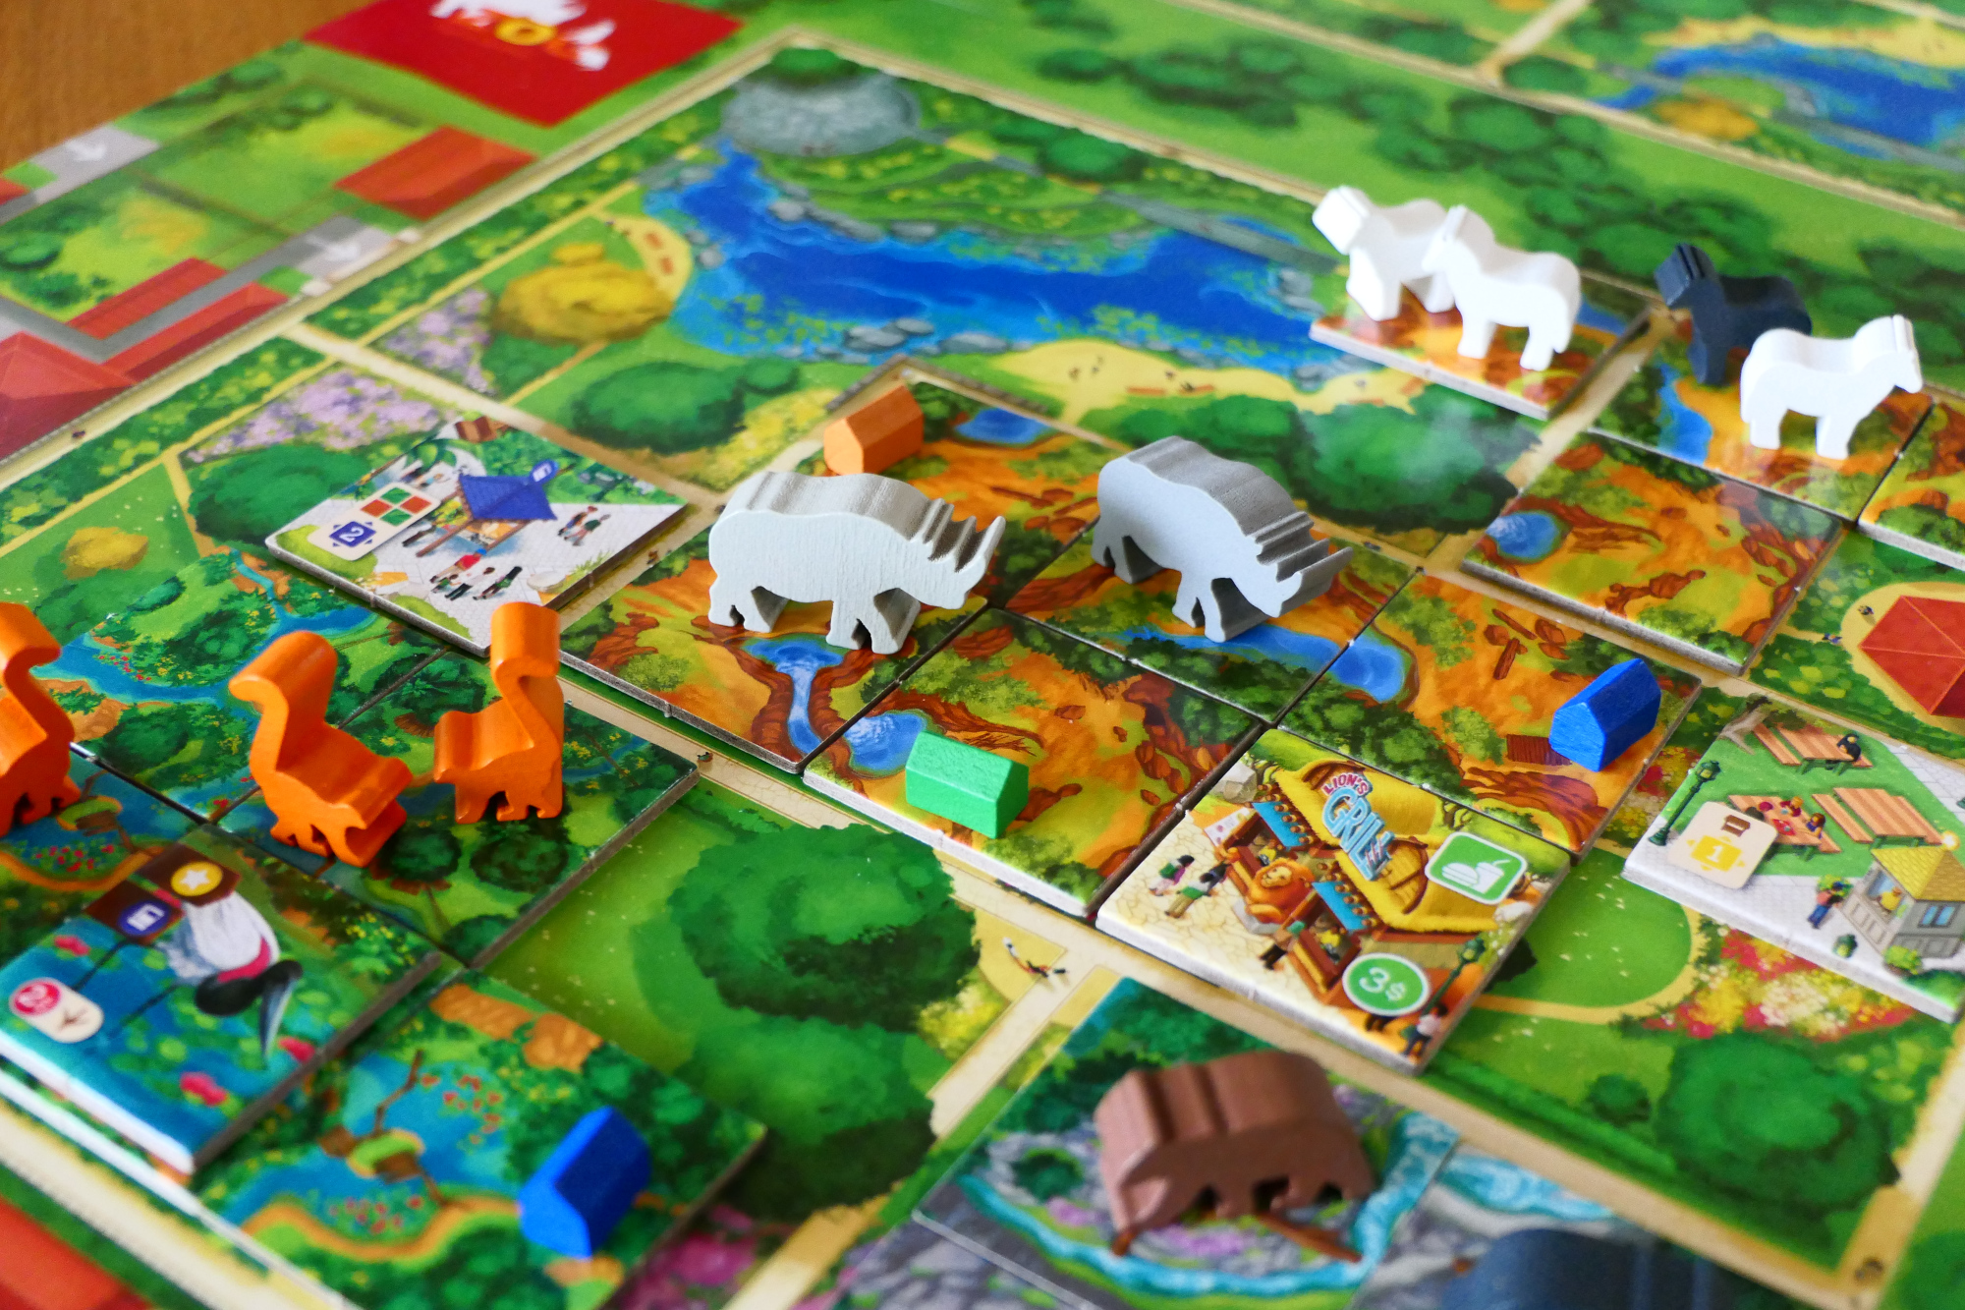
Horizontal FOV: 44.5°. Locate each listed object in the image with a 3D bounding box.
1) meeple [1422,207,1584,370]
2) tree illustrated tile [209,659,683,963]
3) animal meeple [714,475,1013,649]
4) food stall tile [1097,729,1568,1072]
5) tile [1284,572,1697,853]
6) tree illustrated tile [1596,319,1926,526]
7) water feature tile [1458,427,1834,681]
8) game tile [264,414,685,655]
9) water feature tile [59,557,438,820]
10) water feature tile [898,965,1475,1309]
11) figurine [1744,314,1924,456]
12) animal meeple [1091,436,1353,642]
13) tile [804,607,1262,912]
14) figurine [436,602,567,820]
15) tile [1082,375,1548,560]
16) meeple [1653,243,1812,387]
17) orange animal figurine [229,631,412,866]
[{"bbox_3d":[0.084,-0.060,0.390,0.024,0.020,0.011,15,39,17],"label":"meeple"},{"bbox_3d":[-0.061,0.017,0.282,0.040,0.002,0.040,23,42,25],"label":"tree illustrated tile"},{"bbox_3d":[-0.016,-0.012,0.303,0.037,0.021,0.009,11,39,11],"label":"animal meeple"},{"bbox_3d":[0.041,0.027,0.274,0.040,0.002,0.040,23,43,26],"label":"food stall tile"},{"bbox_3d":[0.064,0.007,0.300,0.040,0.002,0.040,24,43,26],"label":"tile"},{"bbox_3d":[0.124,-0.037,0.380,0.042,0.002,0.042,23,42,25],"label":"tree illustrated tile"},{"bbox_3d":[0.092,-0.015,0.329,0.040,0.002,0.040,23,43,25],"label":"water feature tile"},{"bbox_3d":[-0.072,-0.018,0.344,0.042,0.002,0.042,23,42,26],"label":"game tile"},{"bbox_3d":[-0.095,0.003,0.299,0.040,0.002,0.040,23,42,25],"label":"water feature tile"},{"bbox_3d":[0.022,0.055,0.252,0.042,0.002,0.042,23,42,25],"label":"water feature tile"},{"bbox_3d":[0.122,-0.039,0.345,0.022,0.018,0.010,11,39,11],"label":"figurine"},{"bbox_3d":[0.030,-0.014,0.308,0.009,0.020,0.037,-26,46,-31],"label":"animal meeple"},{"bbox_3d":[0.007,0.013,0.308,0.042,0.002,0.042,23,42,25],"label":"tile"},{"bbox_3d":[-0.058,0.007,0.289,0.016,0.025,0.010,-3,37,-8],"label":"figurine"},{"bbox_3d":[0.054,-0.031,0.371,0.046,0.002,0.042,23,42,26],"label":"tile"},{"bbox_3d":[0.120,-0.054,0.385,0.024,0.020,0.011,3,37,1],"label":"meeple"},{"bbox_3d":[-0.077,0.011,0.283,0.016,0.025,0.010,15,39,16],"label":"orange animal figurine"}]

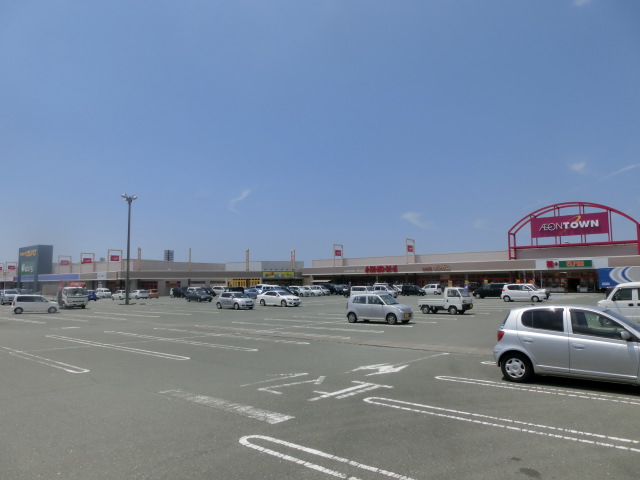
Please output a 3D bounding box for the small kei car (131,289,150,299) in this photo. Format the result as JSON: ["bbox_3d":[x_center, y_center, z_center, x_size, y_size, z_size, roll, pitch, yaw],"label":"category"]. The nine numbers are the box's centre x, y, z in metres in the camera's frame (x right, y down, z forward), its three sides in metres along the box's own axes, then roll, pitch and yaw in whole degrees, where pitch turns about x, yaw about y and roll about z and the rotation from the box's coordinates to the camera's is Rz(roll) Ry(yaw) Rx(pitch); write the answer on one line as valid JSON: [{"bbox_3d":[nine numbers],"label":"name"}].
[{"bbox_3d":[-27.752,8.219,68.071,3.395,1.530,1.475,-5,-7,39],"label":"small kei car"}]

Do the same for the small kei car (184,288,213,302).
[{"bbox_3d":[-13.985,6.462,51.574,3.395,1.500,1.475,-6,-7,43],"label":"small kei car"}]

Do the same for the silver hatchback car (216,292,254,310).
[{"bbox_3d":[-7.568,5.434,39.804,3.700,1.510,1.690,-5,-7,38],"label":"silver hatchback car"}]

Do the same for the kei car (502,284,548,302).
[{"bbox_3d":[18.633,4.882,40.807,3.395,1.580,1.475,-4,-6,32],"label":"kei car"}]

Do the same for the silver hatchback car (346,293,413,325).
[{"bbox_3d":[3.132,3.651,23.555,3.395,1.500,1.475,-5,-7,36],"label":"silver hatchback car"}]

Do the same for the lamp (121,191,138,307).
[{"bbox_3d":[-21.589,1.110,50.174,1.750,12.300,1.700,1,-6,-23],"label":"lamp"}]

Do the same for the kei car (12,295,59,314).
[{"bbox_3d":[-24.569,5.577,38.487,3.395,1.570,1.475,3,-7,-37],"label":"kei car"}]

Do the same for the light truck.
[{"bbox_3d":[8.232,3.996,29.318,3.295,1.760,1.400,-6,-7,41],"label":"light truck"}]

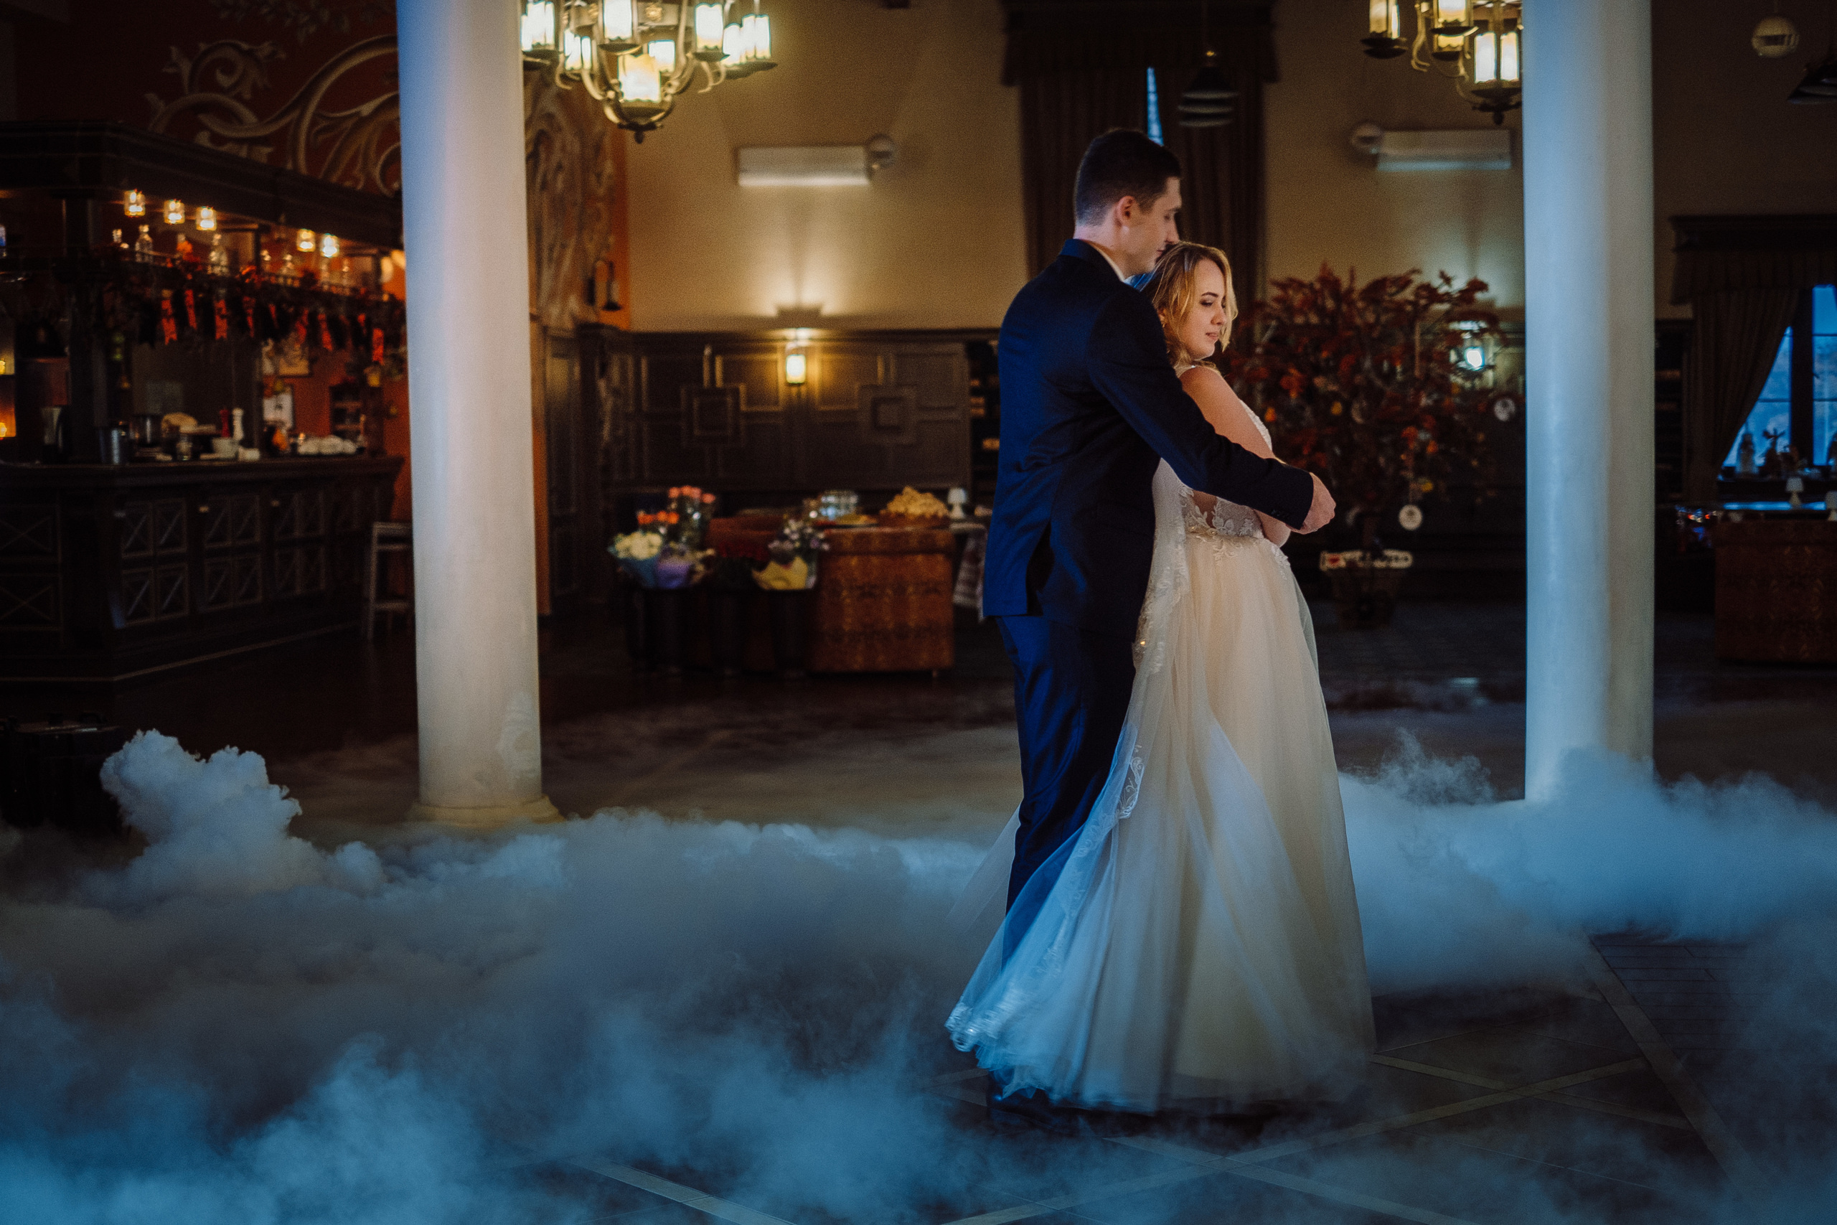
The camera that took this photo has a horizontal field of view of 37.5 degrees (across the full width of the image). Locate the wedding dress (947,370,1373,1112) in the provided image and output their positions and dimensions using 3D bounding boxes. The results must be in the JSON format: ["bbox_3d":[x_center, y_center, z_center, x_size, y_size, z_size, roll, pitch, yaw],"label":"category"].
[{"bbox_3d":[0.469,0.235,5.250,0.780,1.310,0.760,-2,4,-18],"label":"wedding dress"}]

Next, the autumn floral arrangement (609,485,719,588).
[{"bbox_3d":[-1.366,-0.390,14.500,0.580,0.550,0.480,-1,4,0],"label":"autumn floral arrangement"}]

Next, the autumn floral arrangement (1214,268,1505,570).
[{"bbox_3d":[2.816,-1.251,17.200,1.800,1.900,1.550,-1,4,0],"label":"autumn floral arrangement"}]

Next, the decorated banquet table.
[{"bbox_3d":[-0.490,-0.086,15.000,1.380,0.770,0.950,-1,4,3],"label":"decorated banquet table"}]

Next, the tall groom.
[{"bbox_3d":[0.454,-0.004,5.200,0.650,1.835,0.540,-2,4,-22],"label":"tall groom"}]

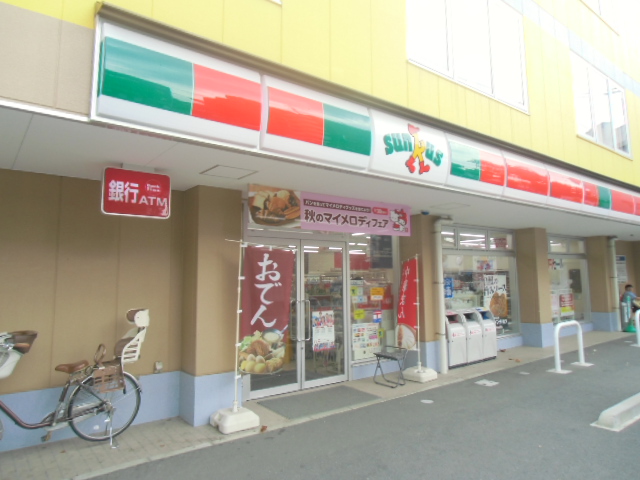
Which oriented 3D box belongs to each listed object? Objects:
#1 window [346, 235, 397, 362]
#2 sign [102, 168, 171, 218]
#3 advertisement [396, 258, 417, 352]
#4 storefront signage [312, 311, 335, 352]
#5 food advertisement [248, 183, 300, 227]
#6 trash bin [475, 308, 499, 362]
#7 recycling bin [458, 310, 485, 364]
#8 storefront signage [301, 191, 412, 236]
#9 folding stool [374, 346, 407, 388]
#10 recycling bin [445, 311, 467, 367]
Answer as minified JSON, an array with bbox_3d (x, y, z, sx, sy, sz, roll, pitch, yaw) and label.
[{"bbox_3d":[0.872,0.866,7.297,1.139,2.200,0.070,3,-6,-38],"label":"window"},{"bbox_3d":[-1.701,-0.418,4.104,0.571,0.409,0.100,3,-6,-38],"label":"sign"},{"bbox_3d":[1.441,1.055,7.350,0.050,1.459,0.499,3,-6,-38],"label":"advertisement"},{"bbox_3d":[0.070,1.355,6.614,0.412,0.577,0.015,3,-6,-38],"label":"storefront signage"},{"bbox_3d":[-0.511,-0.383,5.165,0.729,0.456,0.040,3,-6,-38],"label":"food advertisement"},{"bbox_3d":[3.105,1.811,8.595,0.499,0.959,0.374,3,-6,-38],"label":"trash bin"},{"bbox_3d":[2.714,1.788,8.286,0.499,0.959,0.374,3,-6,-38],"label":"recycling bin"},{"bbox_3d":[0.567,-0.321,6.014,2.017,0.456,0.040,3,-6,-38],"label":"storefront signage"},{"bbox_3d":[1.061,1.895,6.616,0.374,0.491,0.515,3,-6,-38],"label":"folding stool"},{"bbox_3d":[2.316,1.765,7.973,0.515,0.959,0.374,3,-6,-38],"label":"recycling bin"}]

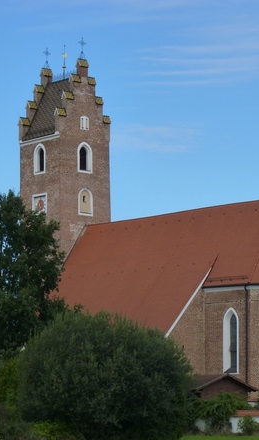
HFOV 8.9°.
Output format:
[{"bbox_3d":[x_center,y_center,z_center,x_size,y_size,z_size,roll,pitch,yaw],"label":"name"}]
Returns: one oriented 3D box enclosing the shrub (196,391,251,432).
[{"bbox_3d":[6.773,14.037,121.000,4.078,2.949,2.600,-1,-7,3],"label":"shrub"}]

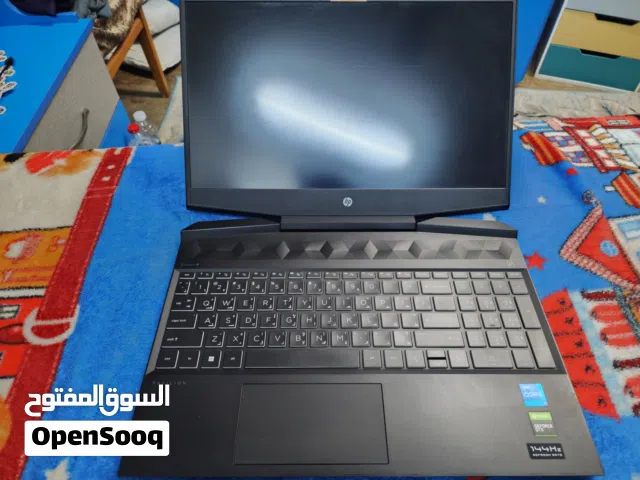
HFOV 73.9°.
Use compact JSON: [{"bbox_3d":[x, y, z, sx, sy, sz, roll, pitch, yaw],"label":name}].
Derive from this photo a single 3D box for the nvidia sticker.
[{"bbox_3d":[0.176,0.145,0.335,0.017,0.001,0.018,0,50,0],"label":"nvidia sticker"}]

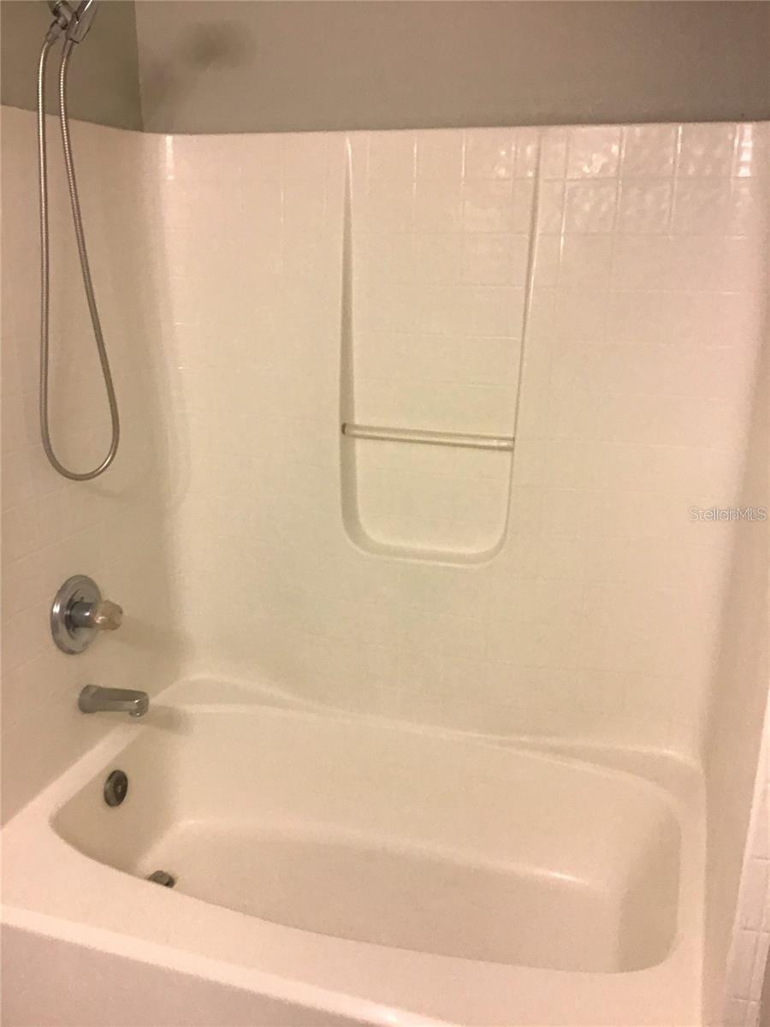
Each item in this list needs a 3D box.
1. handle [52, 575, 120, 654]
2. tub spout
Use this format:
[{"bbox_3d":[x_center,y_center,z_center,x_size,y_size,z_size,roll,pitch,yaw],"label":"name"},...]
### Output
[{"bbox_3d":[-0.622,0.224,2.005,0.115,0.169,0.169,5,15,15],"label":"handle"},{"bbox_3d":[-0.603,0.426,2.062,0.153,0.068,0.059,5,15,15],"label":"tub spout"}]

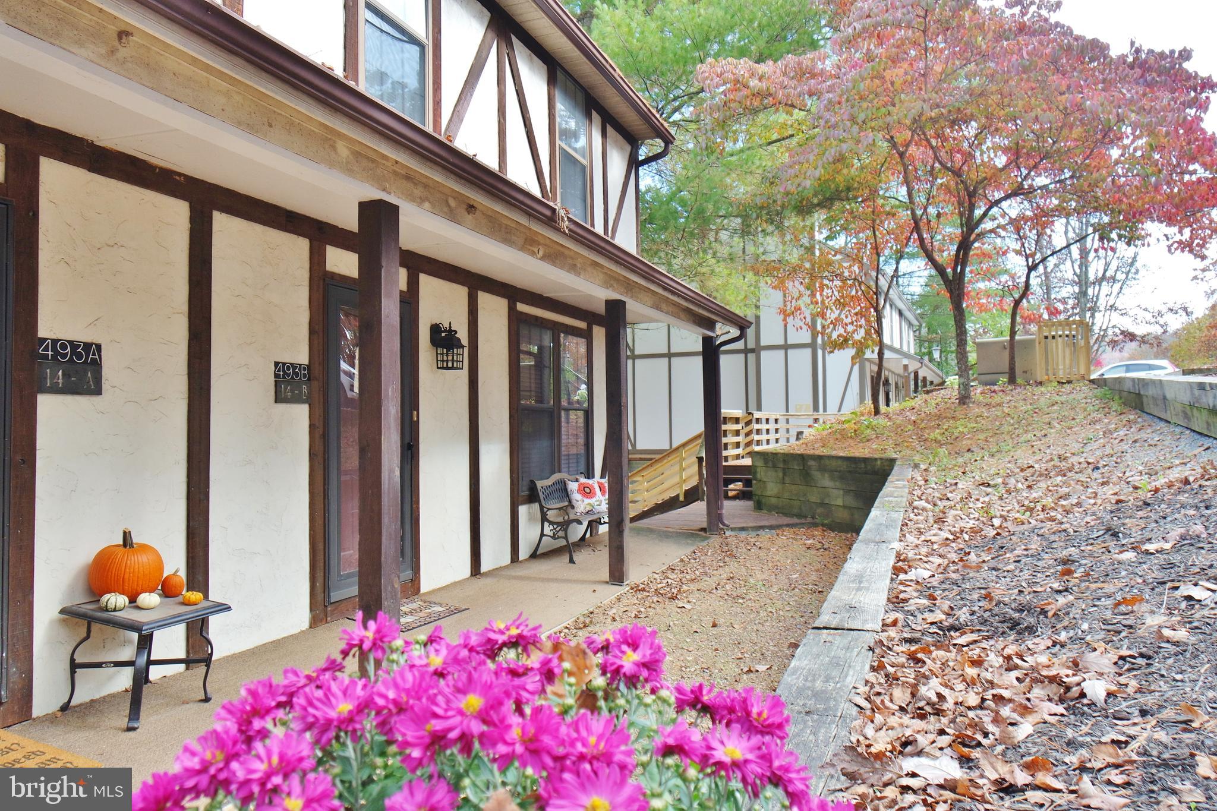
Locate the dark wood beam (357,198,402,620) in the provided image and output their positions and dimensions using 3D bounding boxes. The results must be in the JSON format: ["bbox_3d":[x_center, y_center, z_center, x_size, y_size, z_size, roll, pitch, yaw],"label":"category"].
[{"bbox_3d":[-1.024,0.208,3.632,0.128,2.233,0.128,-1,-2,21],"label":"dark wood beam"}]

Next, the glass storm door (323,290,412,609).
[{"bbox_3d":[-1.609,0.237,5.542,0.053,2.053,0.942,-1,-2,22],"label":"glass storm door"}]

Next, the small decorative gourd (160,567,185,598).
[{"bbox_3d":[-1.987,0.808,3.700,0.094,0.128,0.094,-1,-2,21],"label":"small decorative gourd"}]

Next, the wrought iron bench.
[{"bbox_3d":[-0.265,1.062,8.122,0.555,0.781,1.298,-1,-2,22],"label":"wrought iron bench"}]

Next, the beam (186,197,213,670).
[{"bbox_3d":[-2.135,0.146,4.238,0.024,2.405,0.136,-1,-2,21],"label":"beam"}]

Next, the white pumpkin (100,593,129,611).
[{"bbox_3d":[-2.113,0.841,3.464,0.106,0.070,0.106,-1,-2,22],"label":"white pumpkin"}]

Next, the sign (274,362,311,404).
[{"bbox_3d":[-1.892,-0.133,4.881,0.016,0.243,0.293,-1,-2,21],"label":"sign"}]

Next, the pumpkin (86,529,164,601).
[{"bbox_3d":[-2.175,0.718,3.679,0.294,0.310,0.294,-1,-2,21],"label":"pumpkin"}]

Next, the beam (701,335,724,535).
[{"bbox_3d":[1.246,0.354,9.701,0.132,2.341,0.132,-1,-2,22],"label":"beam"}]

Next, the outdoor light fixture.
[{"bbox_3d":[-1.234,-0.453,6.230,0.218,0.380,0.177,-1,-2,22],"label":"outdoor light fixture"}]

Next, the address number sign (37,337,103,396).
[{"bbox_3d":[-2.390,-0.168,3.615,0.016,0.239,0.297,-1,-2,21],"label":"address number sign"}]

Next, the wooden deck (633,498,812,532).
[{"bbox_3d":[1.914,1.592,11.670,2.065,0.083,4.425,-1,-2,22],"label":"wooden deck"}]

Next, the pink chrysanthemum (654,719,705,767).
[{"bbox_3d":[0.063,0.299,0.720,0.047,0.038,0.047,-1,-2,0],"label":"pink chrysanthemum"}]

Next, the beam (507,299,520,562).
[{"bbox_3d":[-0.863,0.231,7.417,0.035,2.384,0.147,-1,-2,22],"label":"beam"}]

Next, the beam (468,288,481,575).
[{"bbox_3d":[-1.122,0.220,6.809,0.024,2.405,0.136,-1,-2,21],"label":"beam"}]

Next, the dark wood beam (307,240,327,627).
[{"bbox_3d":[-1.801,0.167,5.042,0.035,2.381,0.144,-1,-2,22],"label":"dark wood beam"}]

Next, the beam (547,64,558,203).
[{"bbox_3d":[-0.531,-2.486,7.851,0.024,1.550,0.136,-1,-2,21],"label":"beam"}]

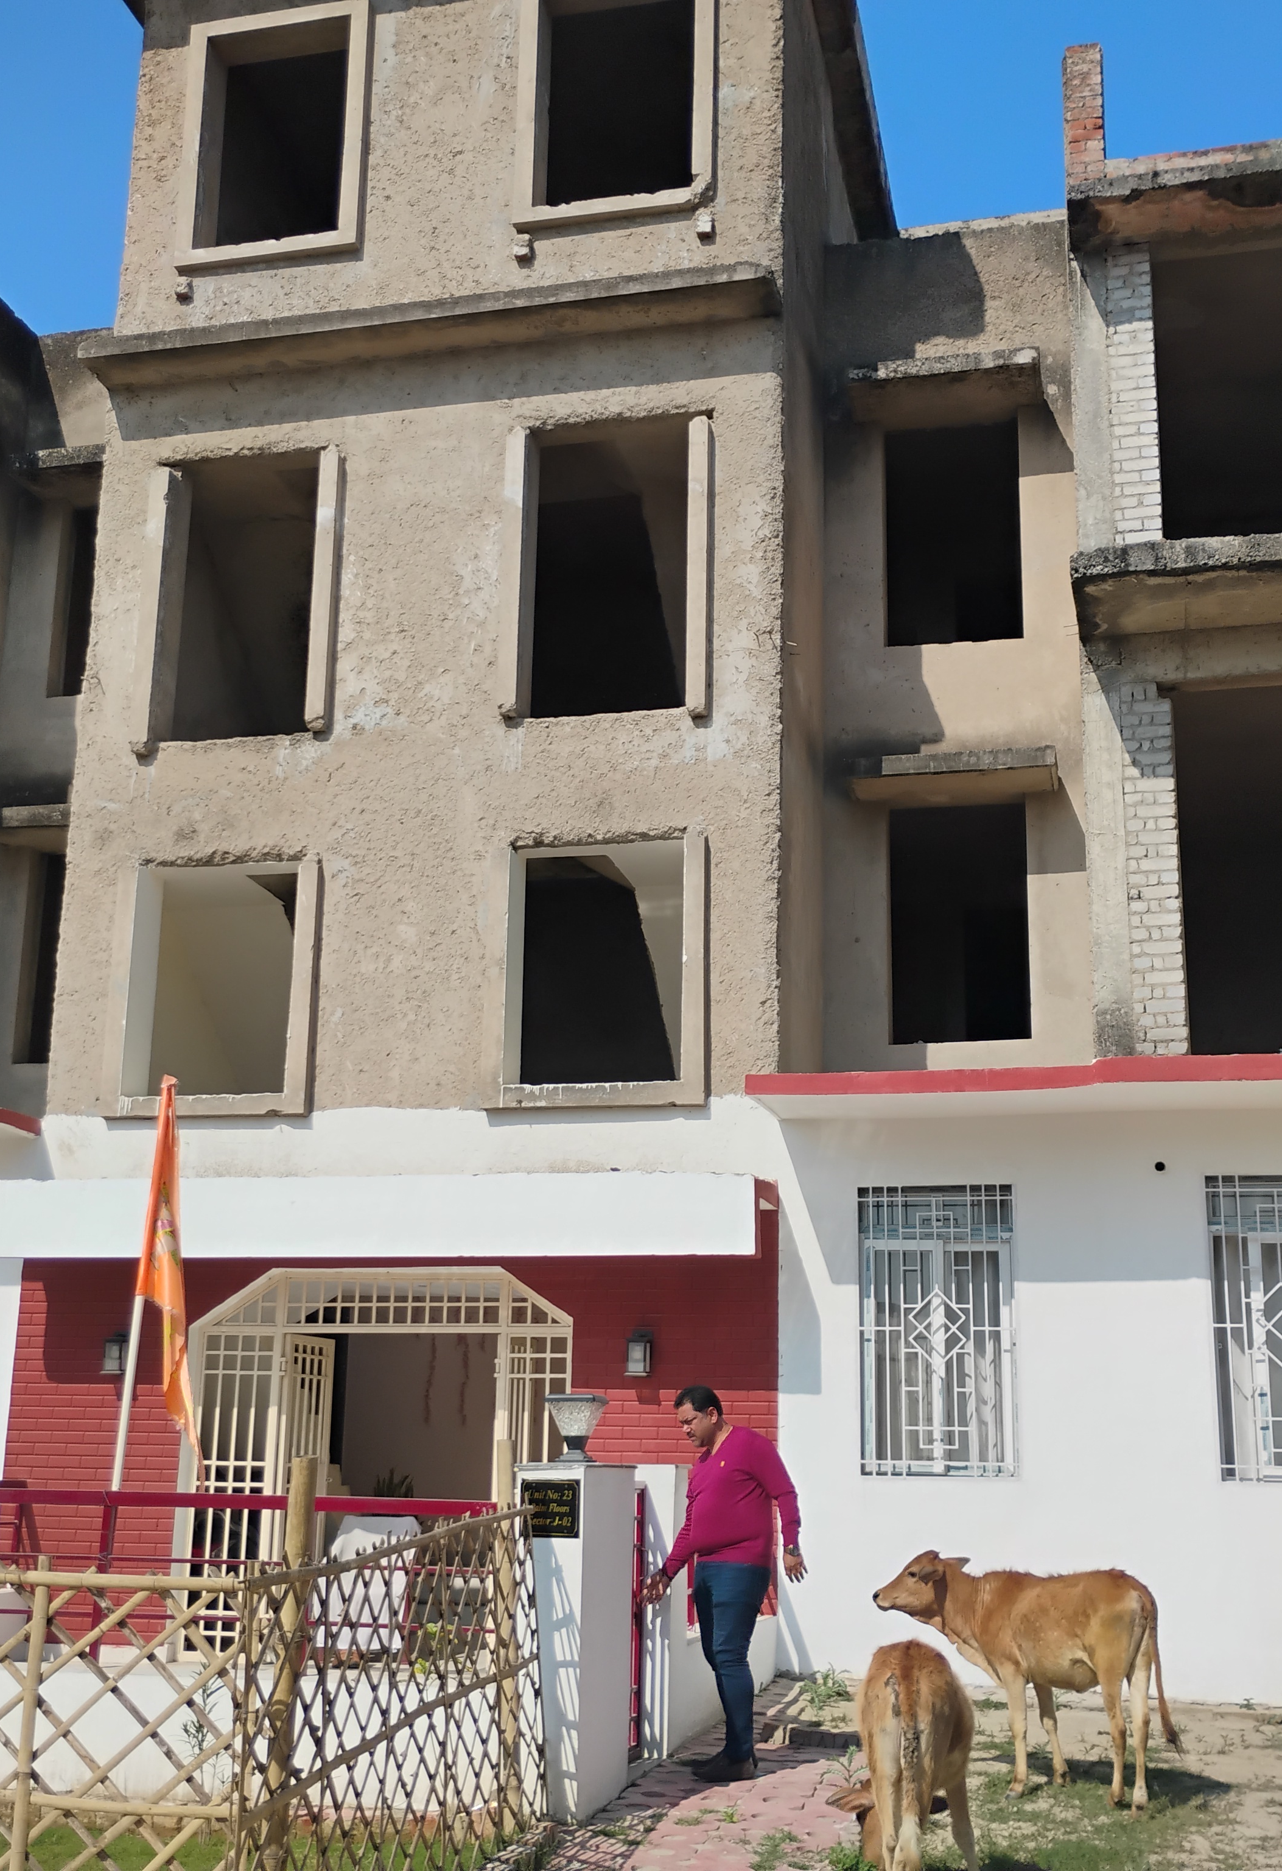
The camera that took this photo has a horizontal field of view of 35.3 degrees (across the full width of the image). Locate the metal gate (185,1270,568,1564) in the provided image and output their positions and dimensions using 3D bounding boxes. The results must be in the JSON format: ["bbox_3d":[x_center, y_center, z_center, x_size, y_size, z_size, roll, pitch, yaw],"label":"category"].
[{"bbox_3d":[-1.725,3.395,12.983,2.632,2.449,0.103,-2,-15,13],"label":"metal gate"}]

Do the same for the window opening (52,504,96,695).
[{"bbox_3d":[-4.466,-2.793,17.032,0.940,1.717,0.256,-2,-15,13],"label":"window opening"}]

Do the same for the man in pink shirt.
[{"bbox_3d":[0.360,2.839,8.931,0.660,1.642,0.560,9,-16,-28],"label":"man in pink shirt"}]

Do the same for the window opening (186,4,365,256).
[{"bbox_3d":[-2.791,-6.116,15.477,1.376,1.998,0.252,-2,-14,14],"label":"window opening"}]

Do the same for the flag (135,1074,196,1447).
[{"bbox_3d":[-2.071,1.430,8.858,0.320,1.600,0.180,-2,-15,13],"label":"flag"}]

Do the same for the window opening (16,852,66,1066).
[{"bbox_3d":[-4.521,0.208,16.271,0.940,1.737,0.256,-2,-15,13],"label":"window opening"}]

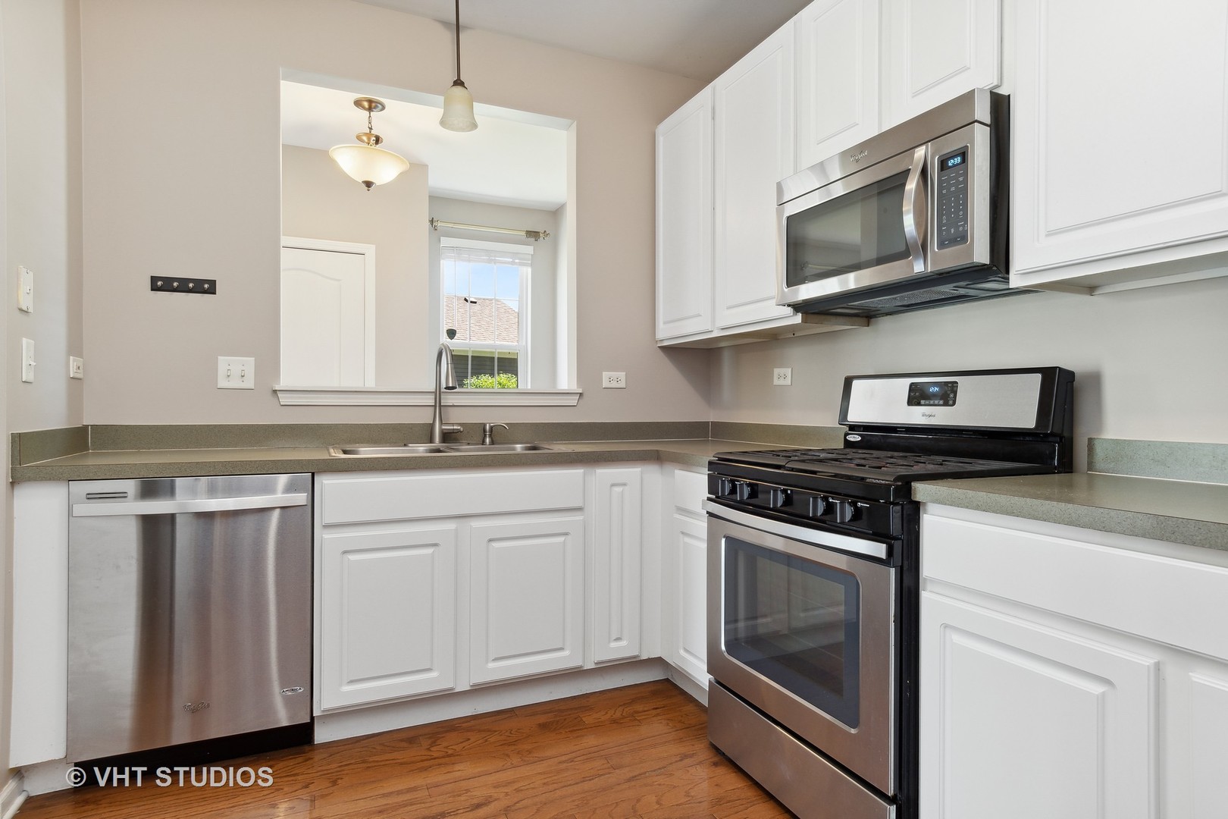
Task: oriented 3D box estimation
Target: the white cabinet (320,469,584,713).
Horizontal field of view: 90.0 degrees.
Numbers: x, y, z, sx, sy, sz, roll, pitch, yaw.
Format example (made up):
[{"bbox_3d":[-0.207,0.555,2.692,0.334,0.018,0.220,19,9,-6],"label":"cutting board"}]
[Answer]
[{"bbox_3d":[-0.634,0.582,2.382,0.915,0.785,0.600,0,0,-23],"label":"white cabinet"}]

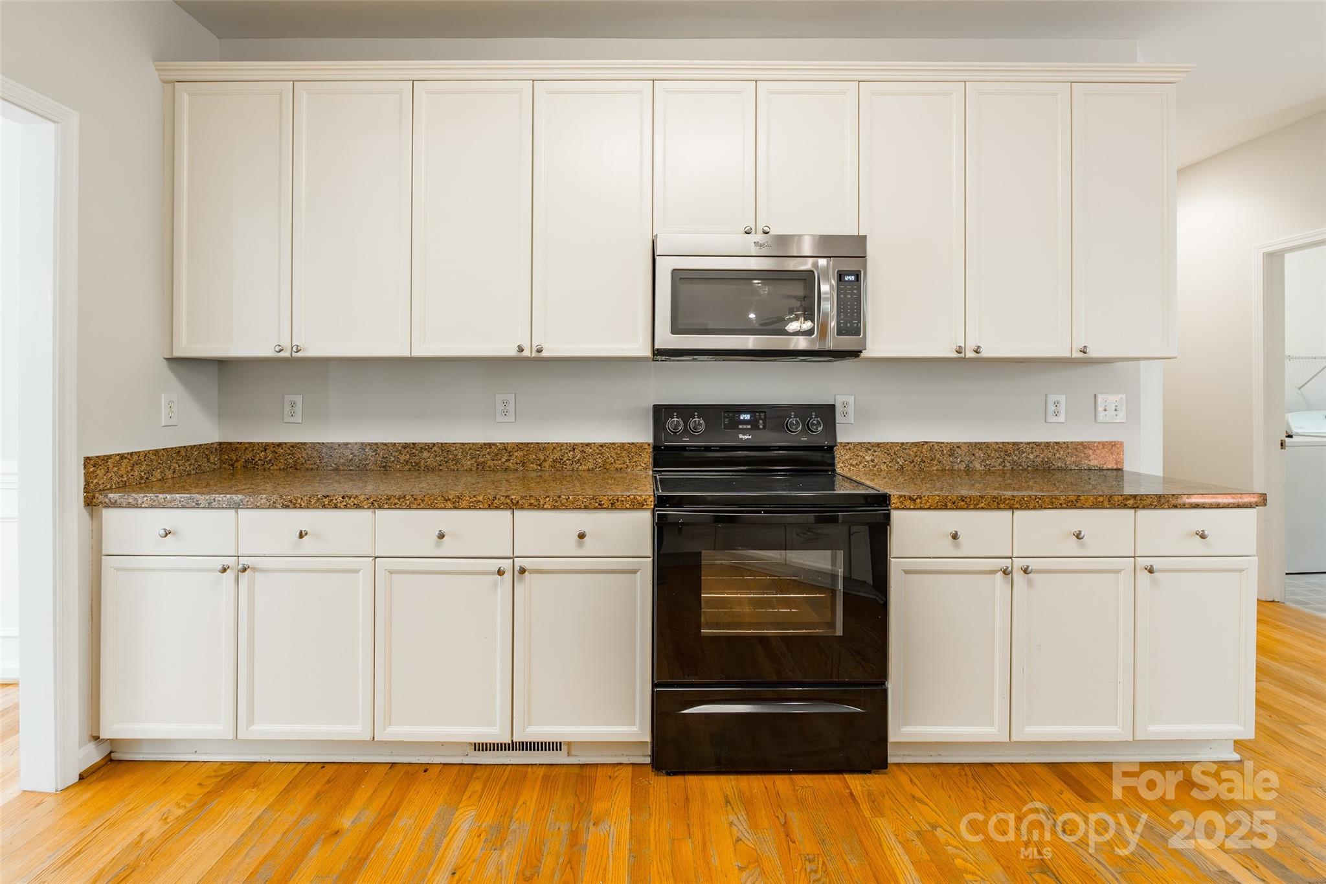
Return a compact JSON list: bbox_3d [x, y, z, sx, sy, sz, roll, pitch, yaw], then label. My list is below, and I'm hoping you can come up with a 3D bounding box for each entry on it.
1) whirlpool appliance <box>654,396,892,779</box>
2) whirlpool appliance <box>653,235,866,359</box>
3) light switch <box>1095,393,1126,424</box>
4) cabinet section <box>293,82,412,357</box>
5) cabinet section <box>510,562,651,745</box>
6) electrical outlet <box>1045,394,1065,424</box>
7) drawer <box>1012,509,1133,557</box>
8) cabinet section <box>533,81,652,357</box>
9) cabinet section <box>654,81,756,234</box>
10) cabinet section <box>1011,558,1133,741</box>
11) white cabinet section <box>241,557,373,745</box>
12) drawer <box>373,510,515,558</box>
[{"bbox_3d":[0.343,0.458,2.185,0.760,1.185,0.660,0,3,-1],"label":"whirlpool appliance"},{"bbox_3d":[0.358,-0.550,2.315,0.760,0.420,0.400,0,2,0],"label":"whirlpool appliance"},{"bbox_3d":[1.910,-0.141,2.513,0.127,0.121,0.014,0,2,0],"label":"light switch"},{"bbox_3d":[-1.171,-0.846,2.380,0.448,1.045,0.310,0,2,0],"label":"cabinet section"},{"bbox_3d":[-0.266,0.665,2.185,0.451,0.598,0.530,0,2,-1],"label":"cabinet section"},{"bbox_3d":[1.677,-0.141,2.513,0.078,0.121,0.014,0,2,0],"label":"electrical outlet"},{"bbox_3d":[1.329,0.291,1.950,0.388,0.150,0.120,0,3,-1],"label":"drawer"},{"bbox_3d":[-0.264,-0.836,2.360,0.447,1.031,0.320,0,2,-1],"label":"cabinet section"},{"bbox_3d":[0.154,-1.063,2.360,0.383,0.577,0.320,0,2,-1],"label":"cabinet section"},{"bbox_3d":[1.345,0.671,2.195,0.398,0.601,0.520,0,2,0],"label":"cabinet section"},{"bbox_3d":[-1.166,0.663,2.185,0.441,0.594,0.530,0,2,-1],"label":"white cabinet section"},{"bbox_3d":[-0.711,0.288,2.115,0.445,0.158,0.420,0,2,0],"label":"drawer"}]

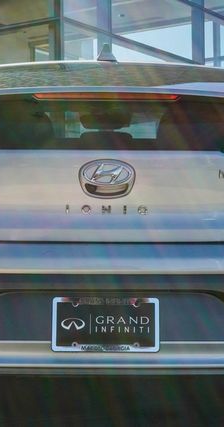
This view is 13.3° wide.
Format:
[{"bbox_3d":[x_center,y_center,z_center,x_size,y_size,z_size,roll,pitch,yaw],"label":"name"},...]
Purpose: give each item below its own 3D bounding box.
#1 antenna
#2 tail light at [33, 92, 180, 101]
[{"bbox_3d":[-0.020,-0.628,3.800,0.075,0.070,0.160,0,-1,0],"label":"antenna"},{"bbox_3d":[-0.019,-0.362,2.980,0.455,0.027,0.040,0,-1,0],"label":"tail light"}]

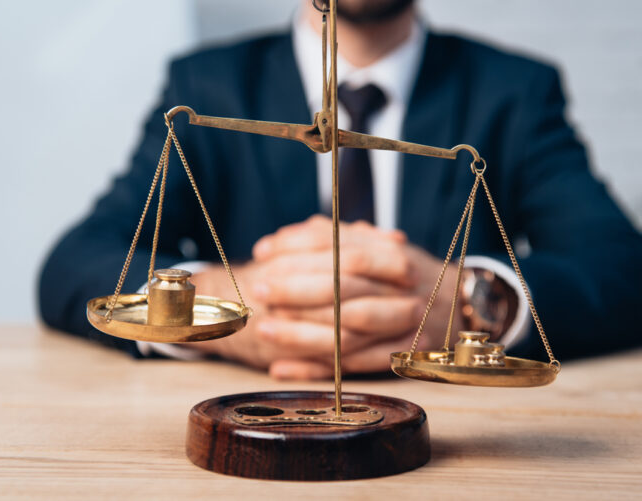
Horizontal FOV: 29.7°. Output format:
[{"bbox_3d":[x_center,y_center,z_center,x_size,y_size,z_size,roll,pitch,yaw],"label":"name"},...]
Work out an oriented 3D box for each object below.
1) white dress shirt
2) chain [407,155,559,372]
[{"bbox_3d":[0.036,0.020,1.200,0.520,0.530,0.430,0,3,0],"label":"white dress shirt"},{"bbox_3d":[0.082,0.007,0.618,0.078,0.111,0.070,0,3,0],"label":"chain"}]

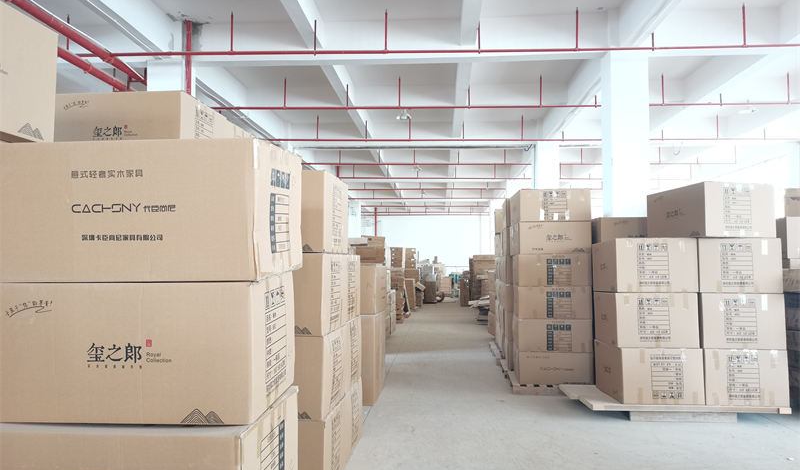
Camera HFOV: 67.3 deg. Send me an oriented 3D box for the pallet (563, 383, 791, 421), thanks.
[{"bbox_3d":[2.736,1.727,6.183,1.988,0.145,1.016,0,-3,4],"label":"pallet"}]

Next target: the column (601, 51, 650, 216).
[{"bbox_3d":[3.932,-0.543,10.473,0.625,5.146,0.610,0,-3,4],"label":"column"}]

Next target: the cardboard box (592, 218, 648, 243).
[{"bbox_3d":[3.016,0.077,7.770,1.020,0.520,0.780,0,-3,4],"label":"cardboard box"}]

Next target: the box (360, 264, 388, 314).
[{"bbox_3d":[-0.620,0.598,6.805,0.820,0.510,1.000,0,-3,4],"label":"box"}]

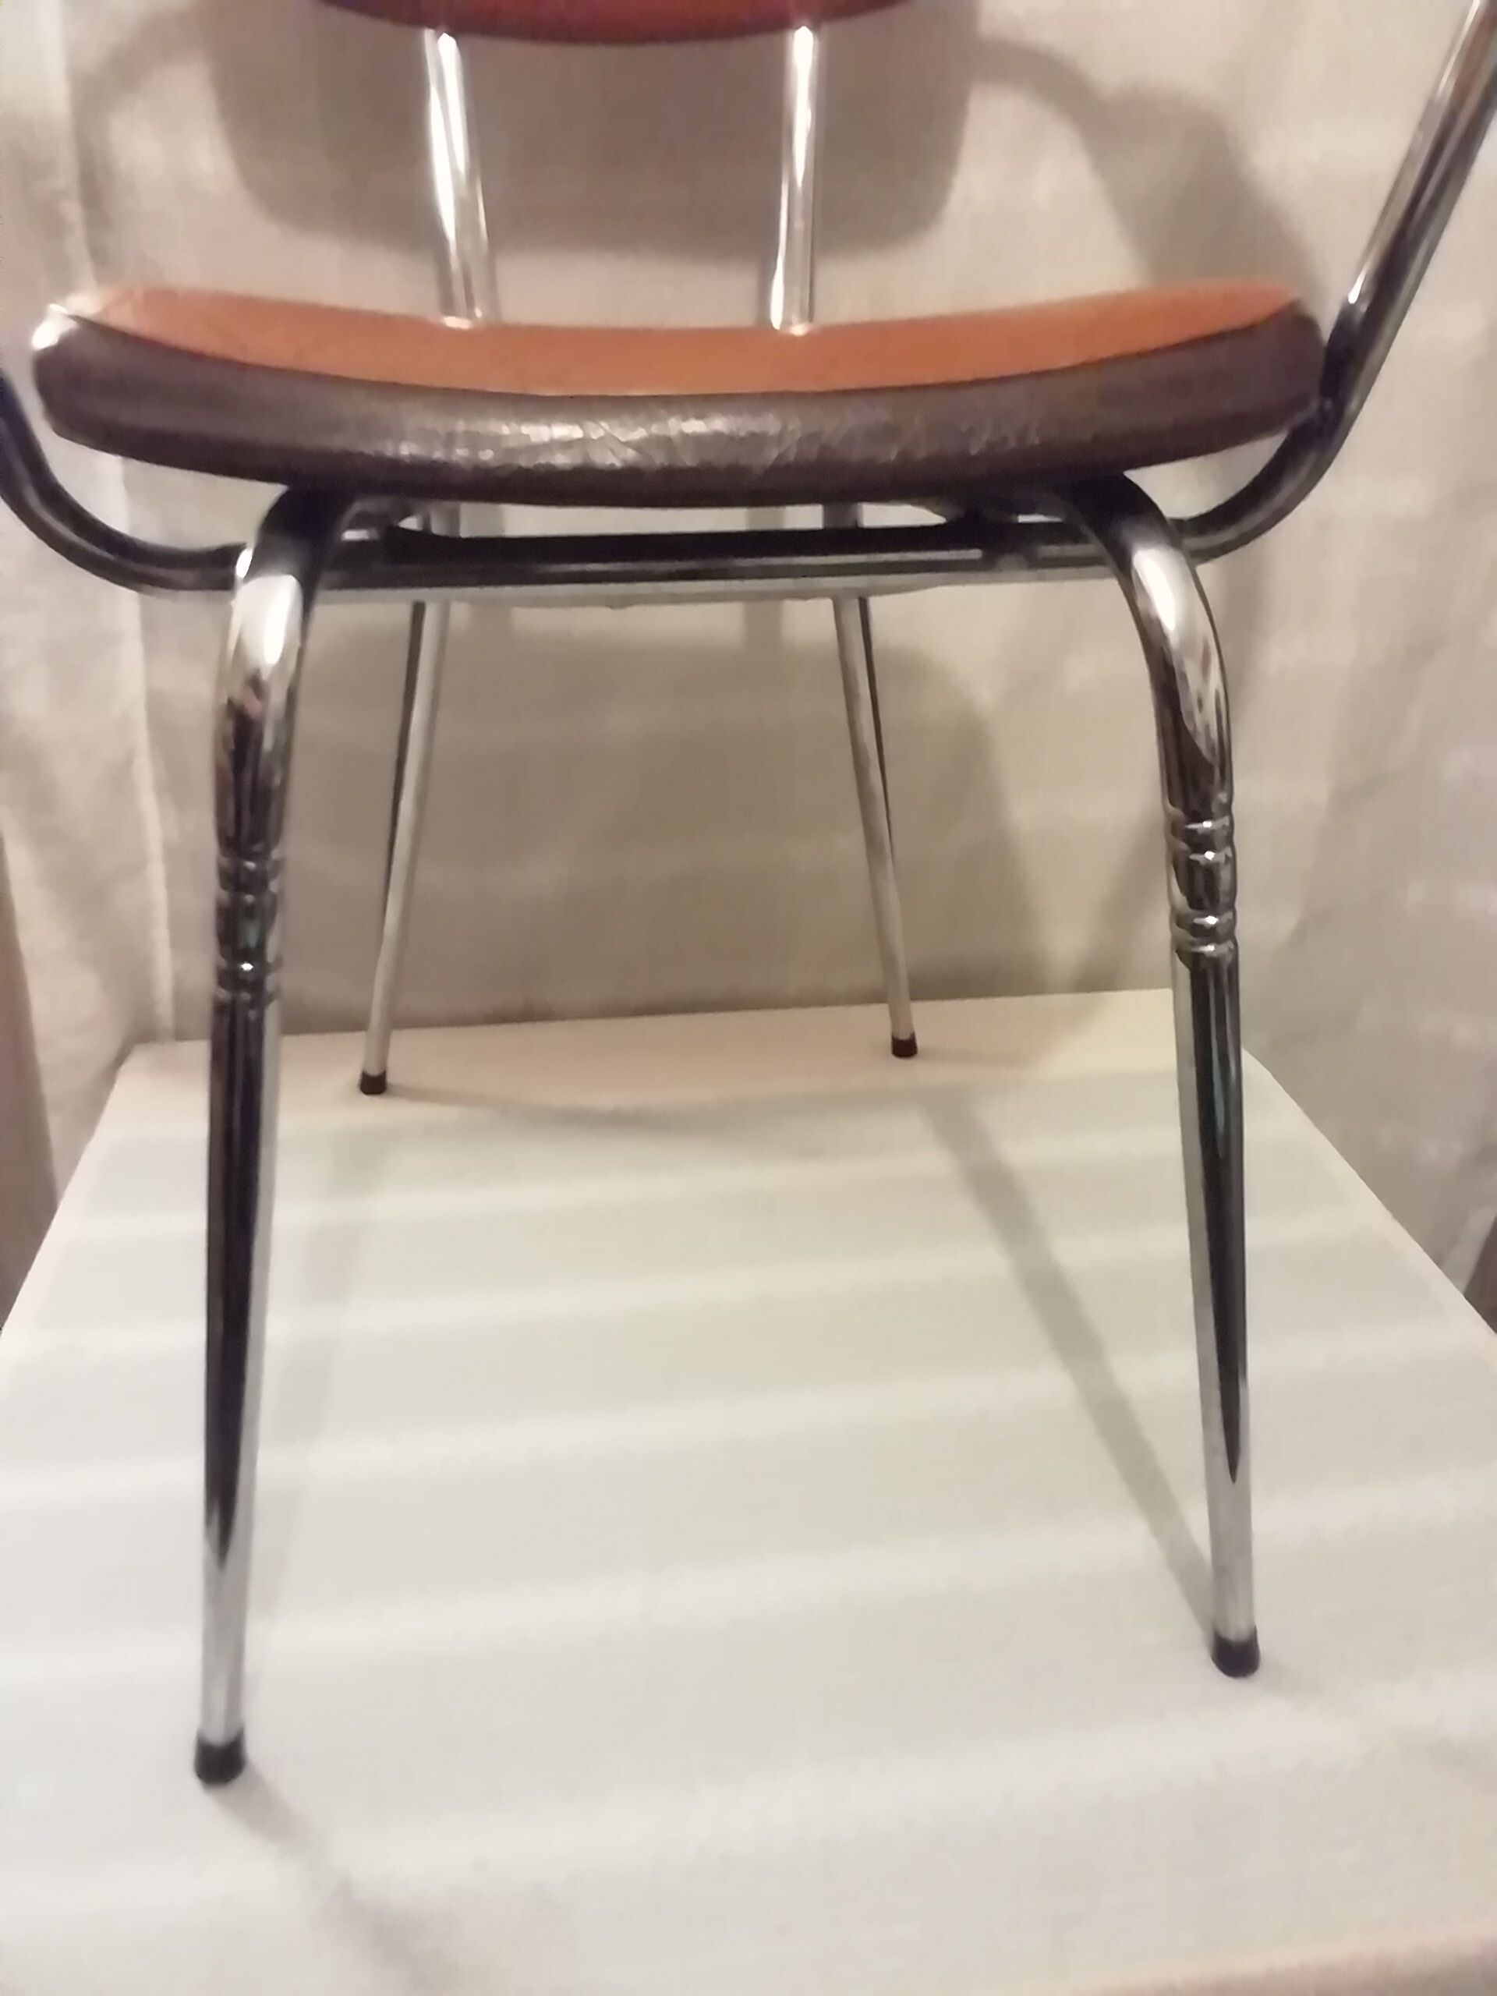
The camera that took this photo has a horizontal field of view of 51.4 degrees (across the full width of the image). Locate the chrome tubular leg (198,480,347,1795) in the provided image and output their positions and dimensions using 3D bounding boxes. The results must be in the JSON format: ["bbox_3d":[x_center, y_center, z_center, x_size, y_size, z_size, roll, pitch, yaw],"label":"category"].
[{"bbox_3d":[-0.159,0.077,0.504,0.111,0.468,0.070,-3,26,-6],"label":"chrome tubular leg"}]

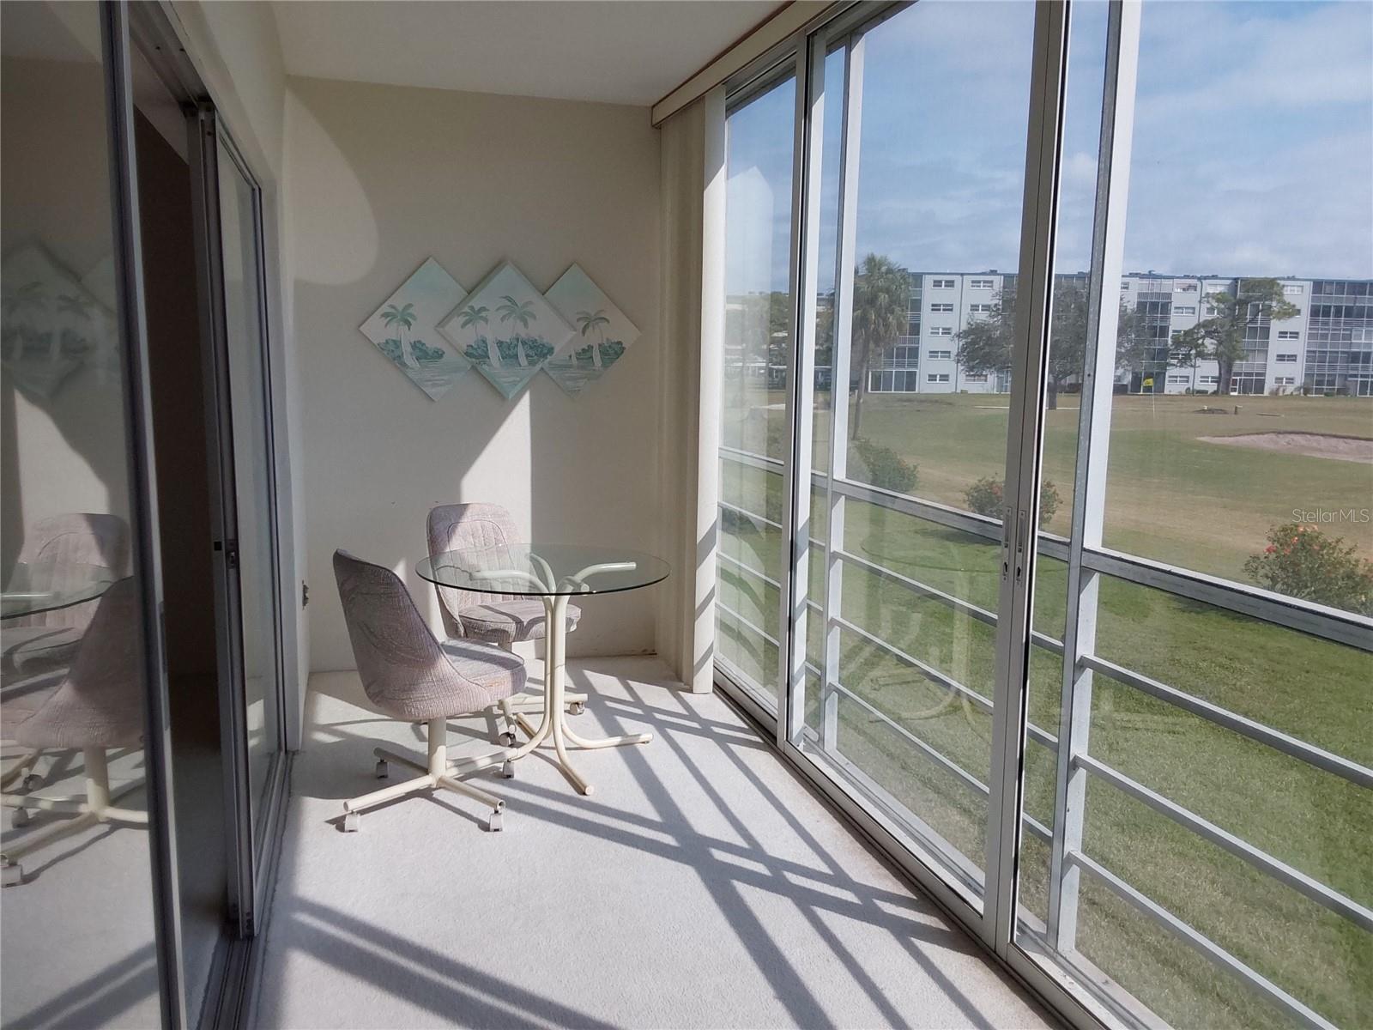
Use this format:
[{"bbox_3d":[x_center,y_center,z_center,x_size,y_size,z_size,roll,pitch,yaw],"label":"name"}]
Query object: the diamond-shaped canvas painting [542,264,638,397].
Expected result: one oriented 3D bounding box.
[{"bbox_3d":[-0.510,-0.846,5.124,0.620,0.620,0.030,-2,9,-17],"label":"diamond-shaped canvas painting"}]

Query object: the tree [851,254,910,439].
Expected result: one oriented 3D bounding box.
[{"bbox_3d":[9.125,-7.877,52.637,3.200,8.790,3.200,-2,9,-17],"label":"tree"}]

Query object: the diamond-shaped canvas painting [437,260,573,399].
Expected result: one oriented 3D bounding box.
[{"bbox_3d":[-0.810,-0.834,5.022,0.620,0.620,0.040,-2,9,-17],"label":"diamond-shaped canvas painting"}]

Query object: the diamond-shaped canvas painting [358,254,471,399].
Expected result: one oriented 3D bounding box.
[{"bbox_3d":[-1.132,-0.833,4.968,0.620,0.620,0.030,-2,9,-17],"label":"diamond-shaped canvas painting"}]

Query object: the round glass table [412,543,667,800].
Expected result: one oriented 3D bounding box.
[{"bbox_3d":[-0.500,0.541,4.067,0.905,0.722,0.905,1,9,0],"label":"round glass table"}]

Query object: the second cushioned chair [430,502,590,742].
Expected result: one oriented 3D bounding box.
[{"bbox_3d":[-0.734,0.406,4.463,0.600,0.860,0.620,-7,12,-43],"label":"second cushioned chair"}]

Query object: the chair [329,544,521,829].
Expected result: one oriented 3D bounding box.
[{"bbox_3d":[-0.825,0.533,3.627,0.650,0.860,0.630,-7,12,-44],"label":"chair"}]

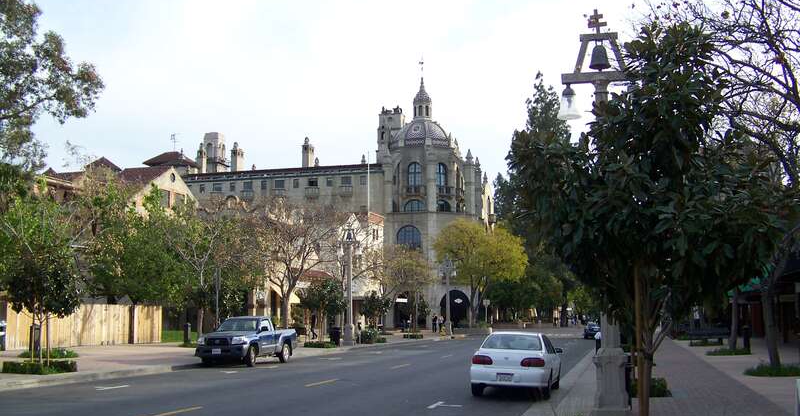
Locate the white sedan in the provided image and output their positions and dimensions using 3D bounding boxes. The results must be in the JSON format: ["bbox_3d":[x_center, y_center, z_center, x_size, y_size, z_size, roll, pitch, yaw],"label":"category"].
[{"bbox_3d":[2.857,3.720,20.116,1.740,1.410,4.680,-2,-8,14],"label":"white sedan"}]

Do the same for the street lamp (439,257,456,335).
[{"bbox_3d":[3.973,7.098,67.739,1.420,6.700,0.680,-2,-8,15],"label":"street lamp"}]

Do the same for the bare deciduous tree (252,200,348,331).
[{"bbox_3d":[-5.628,3.675,47.537,5.300,8.200,5.200,0,-8,0],"label":"bare deciduous tree"}]

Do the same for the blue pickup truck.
[{"bbox_3d":[-5.350,4.692,29.651,1.860,1.690,4.860,-2,-8,15],"label":"blue pickup truck"}]

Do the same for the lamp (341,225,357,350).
[{"bbox_3d":[-2.796,4.116,45.439,1.420,6.700,0.680,-2,-8,15],"label":"lamp"}]

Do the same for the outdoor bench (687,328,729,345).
[{"bbox_3d":[15.944,6.693,43.152,2.000,0.860,0.650,-2,-8,15],"label":"outdoor bench"}]

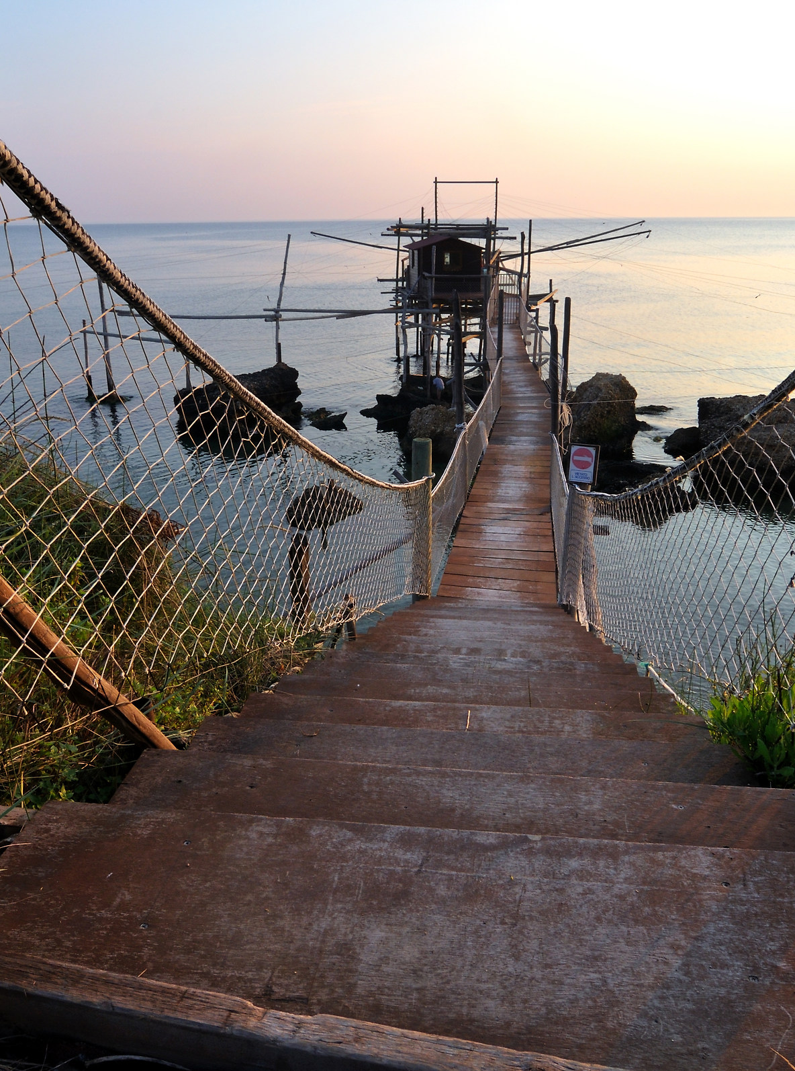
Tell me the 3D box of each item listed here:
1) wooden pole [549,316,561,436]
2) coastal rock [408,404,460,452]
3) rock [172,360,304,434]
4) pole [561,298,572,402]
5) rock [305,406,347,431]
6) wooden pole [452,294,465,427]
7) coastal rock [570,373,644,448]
[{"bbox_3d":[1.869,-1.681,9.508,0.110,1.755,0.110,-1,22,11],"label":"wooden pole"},{"bbox_3d":[1.576,-4.213,30.818,2.250,1.500,2.100,0,21,3],"label":"coastal rock"},{"bbox_3d":[-6.921,-6.075,34.395,5.100,2.400,3.200,-5,22,-11],"label":"rock"},{"bbox_3d":[3.075,-3.299,14.678,0.130,2.071,0.130,1,22,12],"label":"pole"},{"bbox_3d":[-3.086,-5.030,34.016,1.750,0.750,1.300,-3,21,-5],"label":"rock"},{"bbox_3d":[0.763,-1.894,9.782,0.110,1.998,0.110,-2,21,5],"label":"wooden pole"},{"bbox_3d":[8.166,-4.881,30.805,2.650,2.550,2.400,5,22,14],"label":"coastal rock"}]

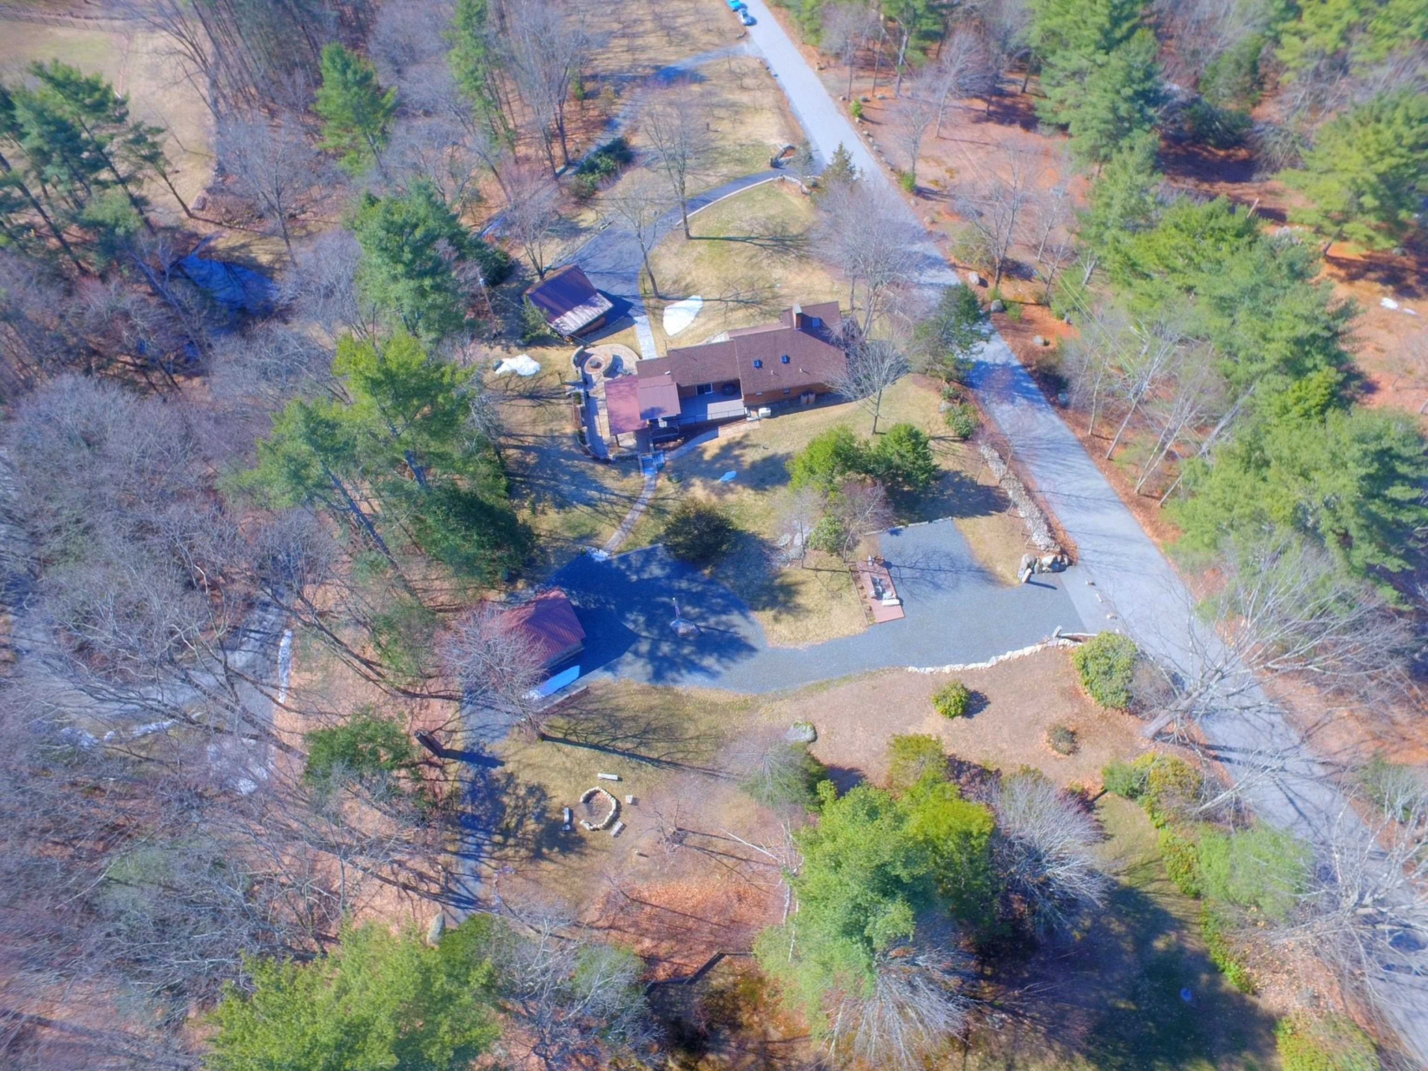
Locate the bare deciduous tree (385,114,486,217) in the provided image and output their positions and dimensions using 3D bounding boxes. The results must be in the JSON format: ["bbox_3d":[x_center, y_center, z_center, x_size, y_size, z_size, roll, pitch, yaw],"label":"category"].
[{"bbox_3d":[-37.100,-49.600,112.800,13.000,13.000,13.000,-5,53,0],"label":"bare deciduous tree"}]

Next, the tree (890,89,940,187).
[{"bbox_3d":[26.800,-53.000,110.800,6.400,12.800,6.400,-5,53,0],"label":"tree"}]

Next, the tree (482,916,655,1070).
[{"bbox_3d":[-8.948,29.333,53.545,10.000,10.000,10.000,-8,56,0],"label":"tree"}]

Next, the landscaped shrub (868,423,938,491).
[{"bbox_3d":[17.300,-7.300,75.200,6.100,5.800,6.100,-5,53,0],"label":"landscaped shrub"}]

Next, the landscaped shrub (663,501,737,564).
[{"bbox_3d":[-1.350,-0.350,71.500,6.400,4.400,6.400,-5,53,0],"label":"landscaped shrub"}]

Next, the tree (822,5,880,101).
[{"bbox_3d":[18.525,-64.025,109.872,7.200,12.000,7.200,-6,55,0],"label":"tree"}]

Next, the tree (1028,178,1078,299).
[{"bbox_3d":[34.923,-29.682,84.557,4.200,12.800,4.200,-6,55,0],"label":"tree"}]

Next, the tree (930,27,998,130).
[{"bbox_3d":[31.873,-58.221,106.572,8.300,13.200,8.300,-8,56,0],"label":"tree"}]

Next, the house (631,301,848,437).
[{"bbox_3d":[3.008,-18.525,86.909,22.400,6.000,13.000,-8,56,0],"label":"house"}]

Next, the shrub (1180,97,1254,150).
[{"bbox_3d":[63.822,-52.282,104.853,8.000,4.800,8.000,-8,56,0],"label":"shrub"}]

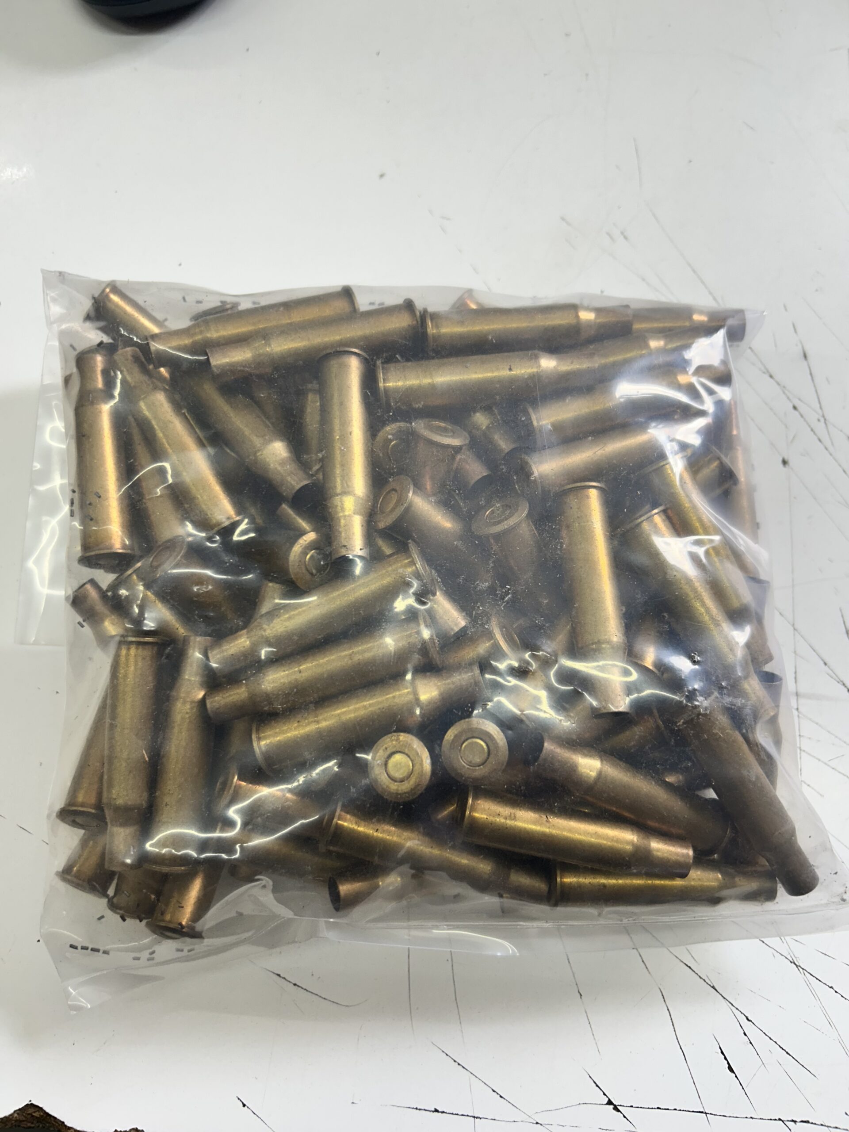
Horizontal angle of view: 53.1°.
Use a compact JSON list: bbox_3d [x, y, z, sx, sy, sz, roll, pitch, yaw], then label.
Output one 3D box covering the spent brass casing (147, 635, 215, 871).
[{"bbox_3d":[-0.056,0.044,0.202,0.014,0.014,0.054,3,80,1],"label":"spent brass casing"}]

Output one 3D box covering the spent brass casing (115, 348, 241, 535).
[{"bbox_3d":[-0.068,-0.034,0.234,0.014,0.014,0.054,-31,96,-10],"label":"spent brass casing"}]

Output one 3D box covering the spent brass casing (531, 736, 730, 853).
[{"bbox_3d":[0.048,0.054,0.205,0.054,0.014,0.014,26,72,-16],"label":"spent brass casing"}]

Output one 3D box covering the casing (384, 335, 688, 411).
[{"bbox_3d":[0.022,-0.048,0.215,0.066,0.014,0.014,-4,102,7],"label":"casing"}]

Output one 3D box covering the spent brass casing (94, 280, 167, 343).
[{"bbox_3d":[-0.069,-0.056,0.240,0.054,0.014,0.014,38,74,-18],"label":"spent brass casing"}]

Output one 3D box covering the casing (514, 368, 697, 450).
[{"bbox_3d":[0.052,-0.042,0.221,0.054,0.014,0.014,-14,72,2],"label":"casing"}]

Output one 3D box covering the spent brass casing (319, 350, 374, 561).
[{"bbox_3d":[-0.019,-0.026,0.206,0.014,0.014,0.054,-4,68,-1],"label":"spent brass casing"}]

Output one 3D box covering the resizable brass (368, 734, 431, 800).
[{"bbox_3d":[-0.001,0.049,0.210,0.014,0.054,0.014,-2,79,10],"label":"resizable brass"}]

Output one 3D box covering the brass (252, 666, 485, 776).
[{"bbox_3d":[-0.013,0.035,0.200,0.054,0.014,0.014,-18,82,4],"label":"brass"}]

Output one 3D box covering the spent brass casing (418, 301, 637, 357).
[{"bbox_3d":[0.027,-0.061,0.221,0.054,0.014,0.014,-3,72,3],"label":"spent brass casing"}]

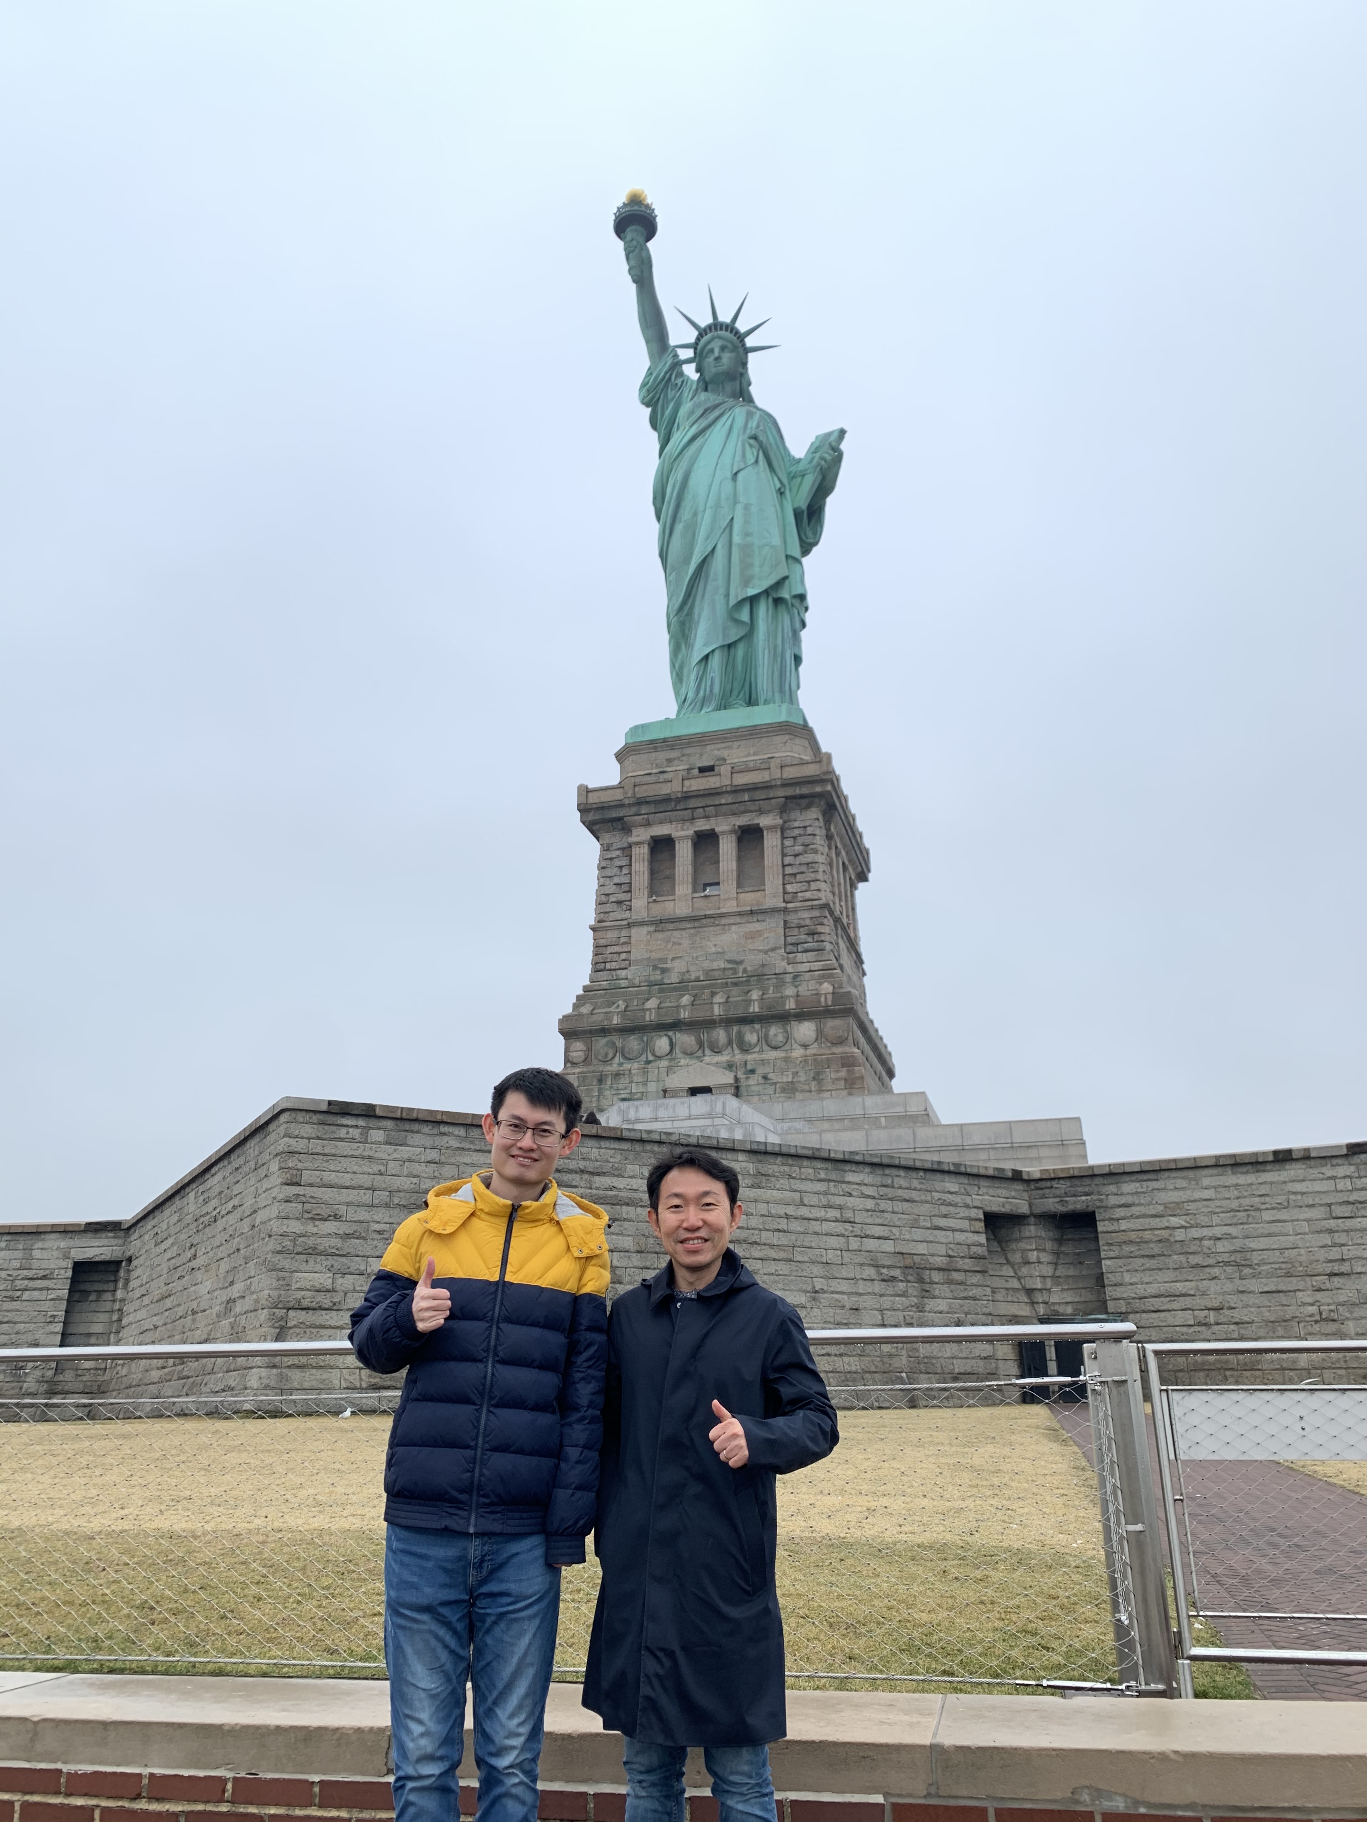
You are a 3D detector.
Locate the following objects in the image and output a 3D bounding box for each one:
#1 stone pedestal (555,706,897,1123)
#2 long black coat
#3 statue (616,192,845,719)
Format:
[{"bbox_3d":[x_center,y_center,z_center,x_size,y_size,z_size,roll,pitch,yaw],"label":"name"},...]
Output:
[{"bbox_3d":[3.169,3.121,82.802,17.900,26.300,17.900,-6,-20,15],"label":"stone pedestal"},{"bbox_3d":[0.056,1.094,2.614,0.510,0.880,0.350,-4,-20,9],"label":"long black coat"},{"bbox_3d":[3.487,-31.607,94.316,16.200,46.200,11.000,-6,-20,15],"label":"statue"}]

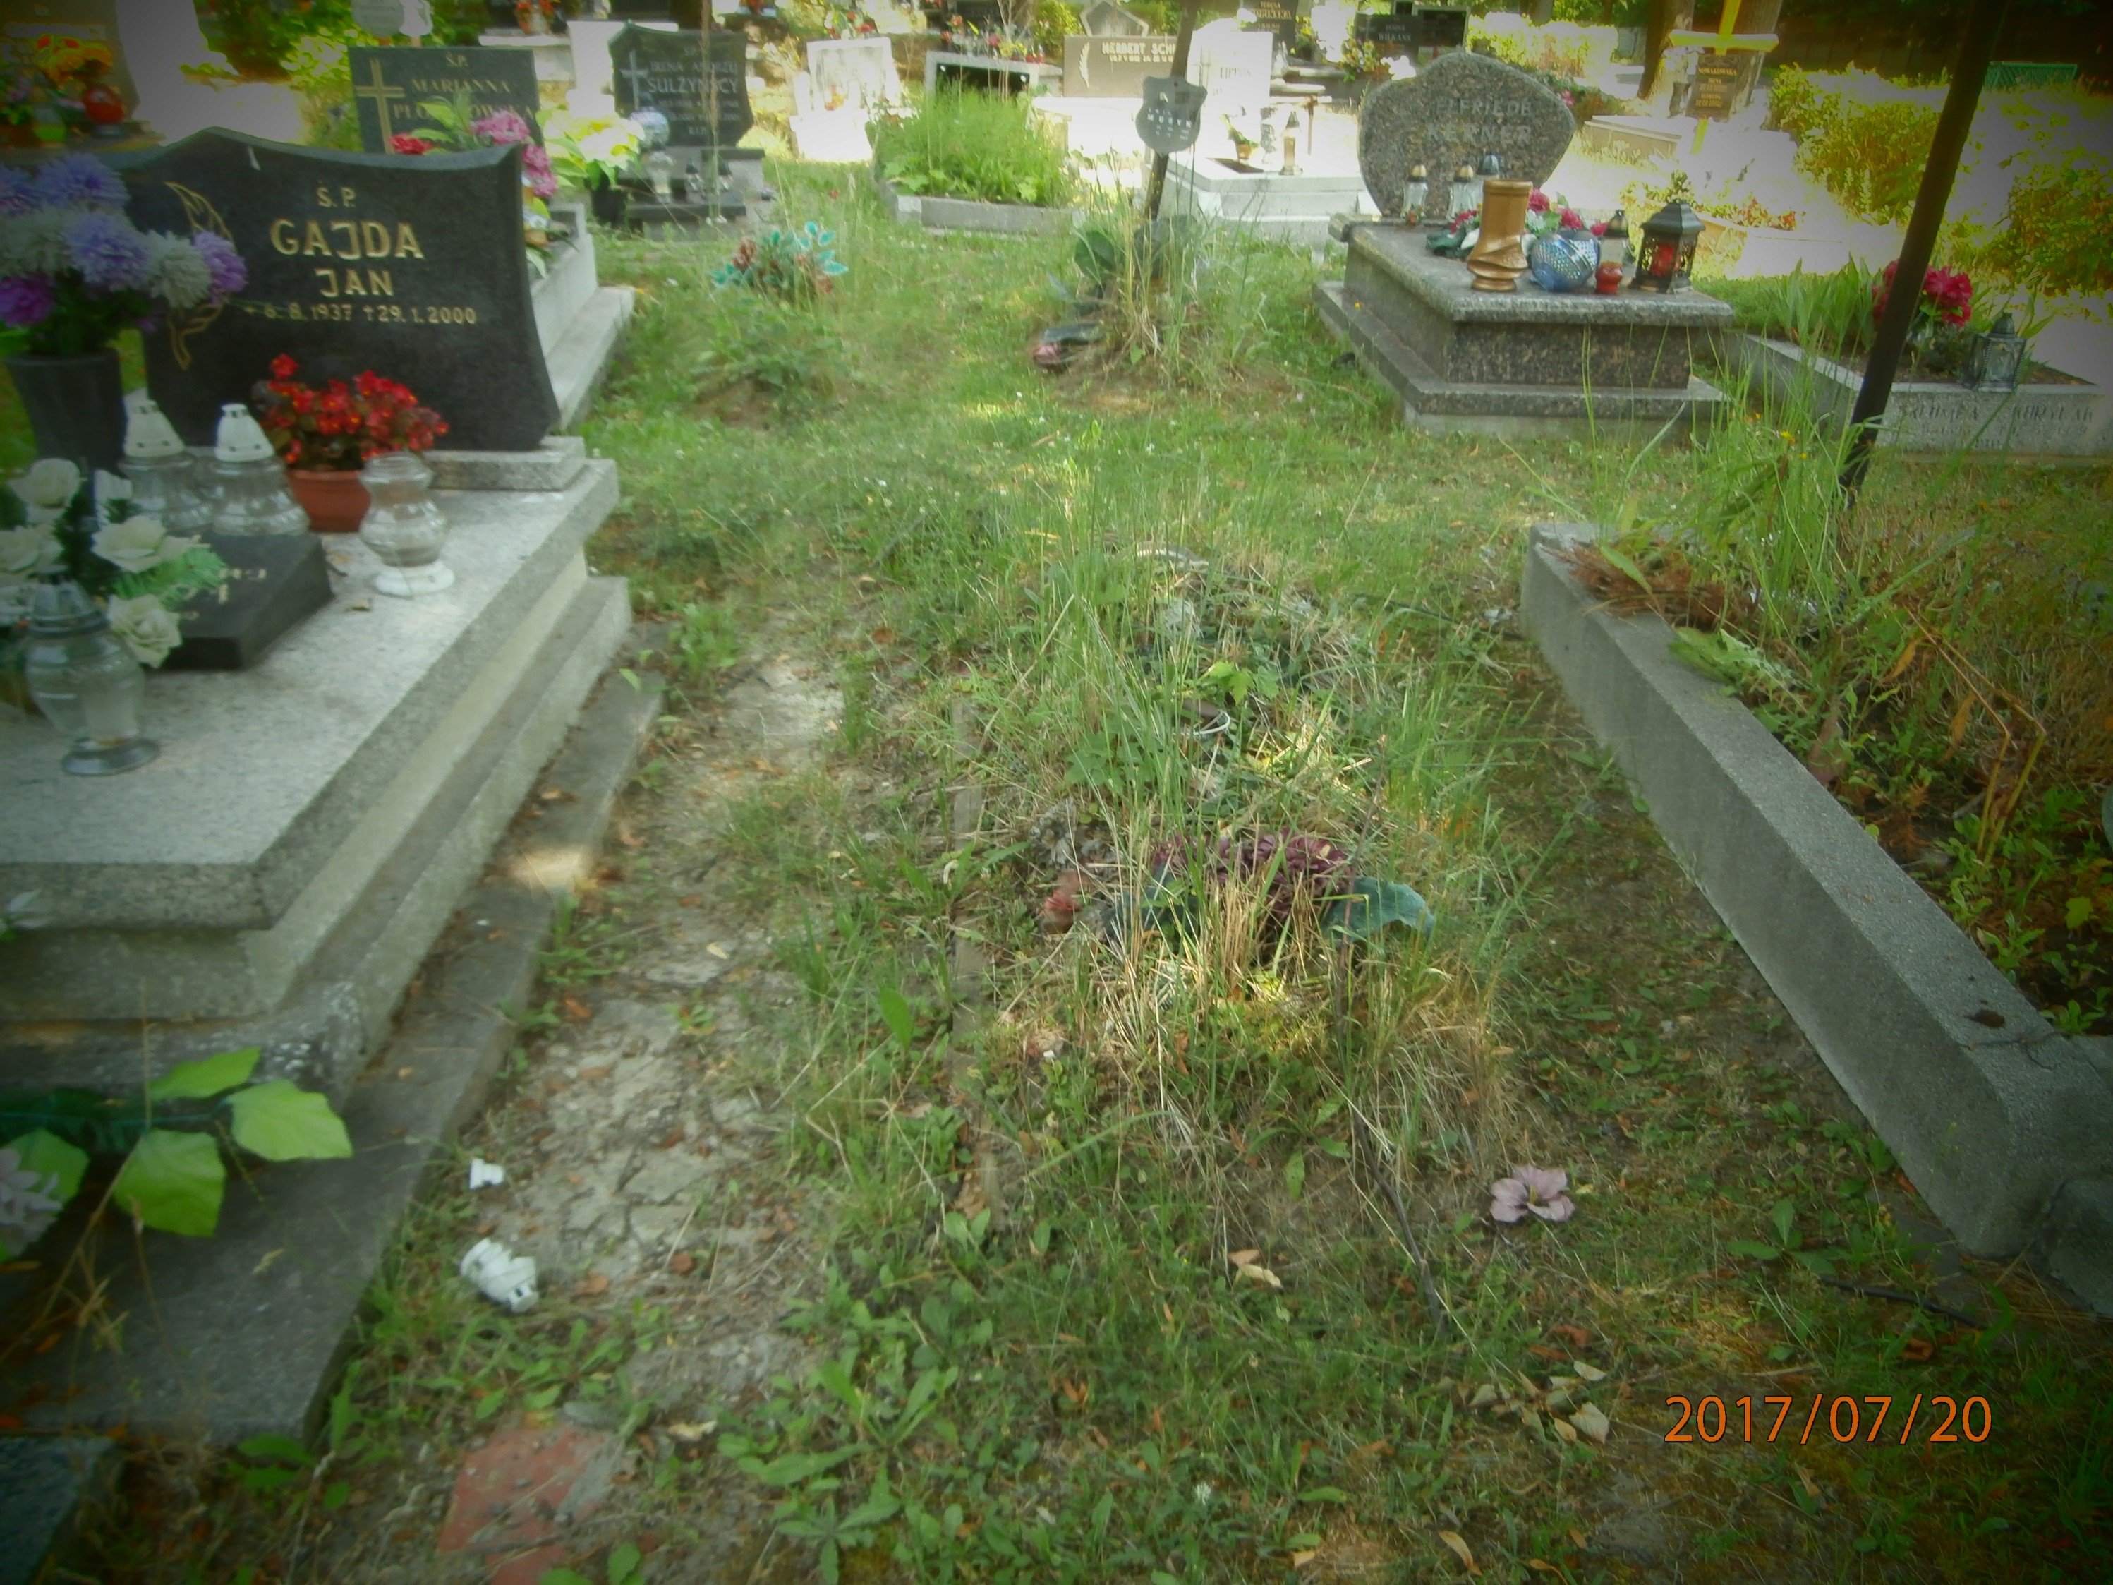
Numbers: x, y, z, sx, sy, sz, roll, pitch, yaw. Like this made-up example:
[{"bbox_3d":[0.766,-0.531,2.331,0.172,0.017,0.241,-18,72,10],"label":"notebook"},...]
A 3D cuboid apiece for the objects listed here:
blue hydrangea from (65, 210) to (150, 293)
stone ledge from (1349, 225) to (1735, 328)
[{"bbox_3d":[-1.408,-0.803,2.170,0.118,0.110,0.115,-15,32,-28],"label":"blue hydrangea"},{"bbox_3d":[1.682,-1.928,5.422,0.874,0.065,1.812,1,27,0],"label":"stone ledge"}]

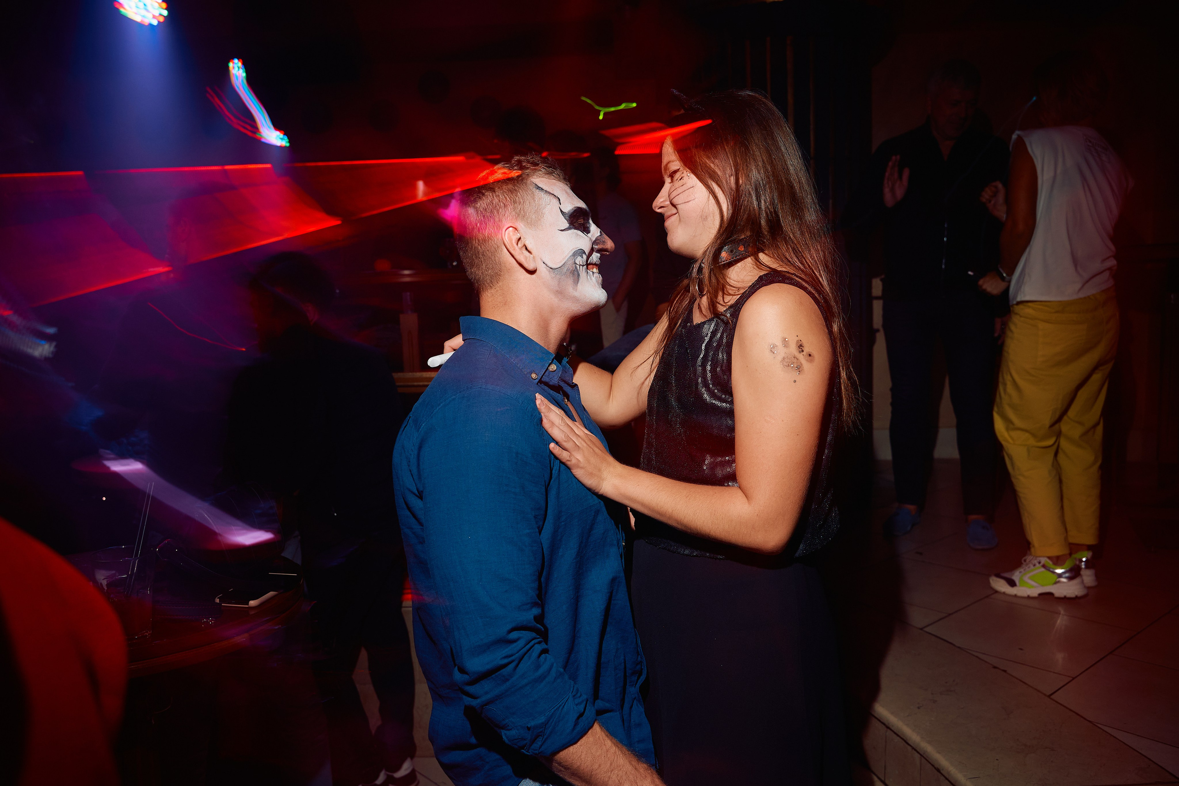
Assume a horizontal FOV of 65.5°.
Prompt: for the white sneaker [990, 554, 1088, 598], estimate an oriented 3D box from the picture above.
[{"bbox_3d":[1.418,0.572,2.896,0.280,0.120,0.105,-1,6,12],"label":"white sneaker"}]

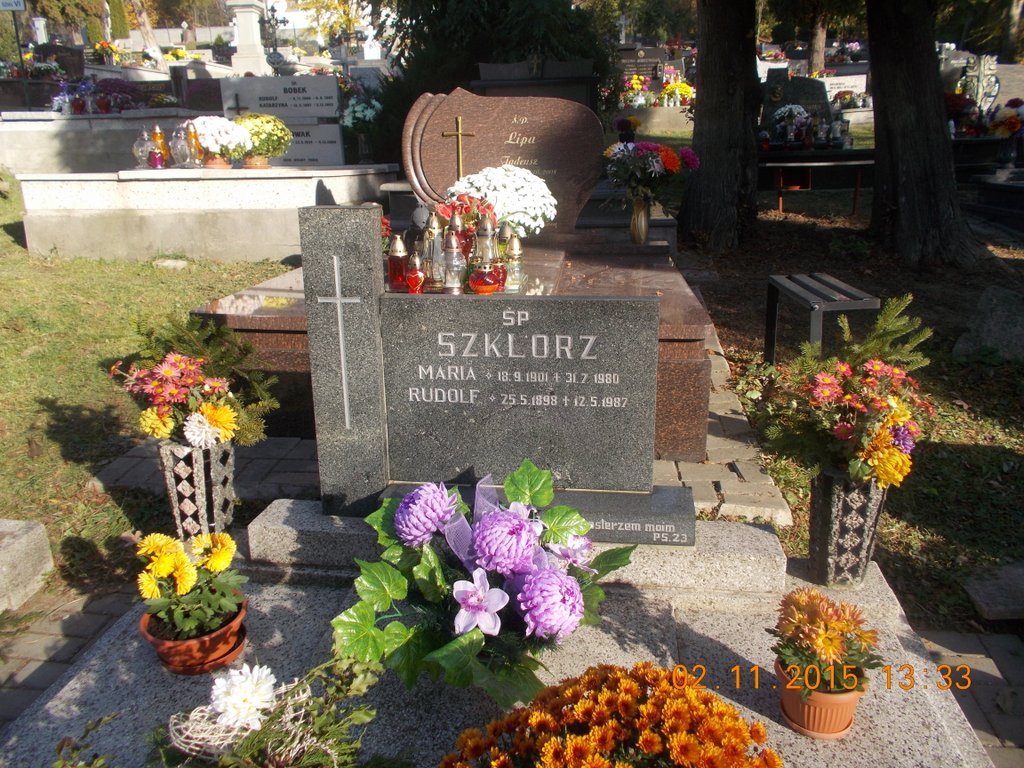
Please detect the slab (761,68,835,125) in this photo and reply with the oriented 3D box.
[{"bbox_3d":[3.230,-3.218,8.700,0.800,0.740,0.140,1,14,7],"label":"slab"}]

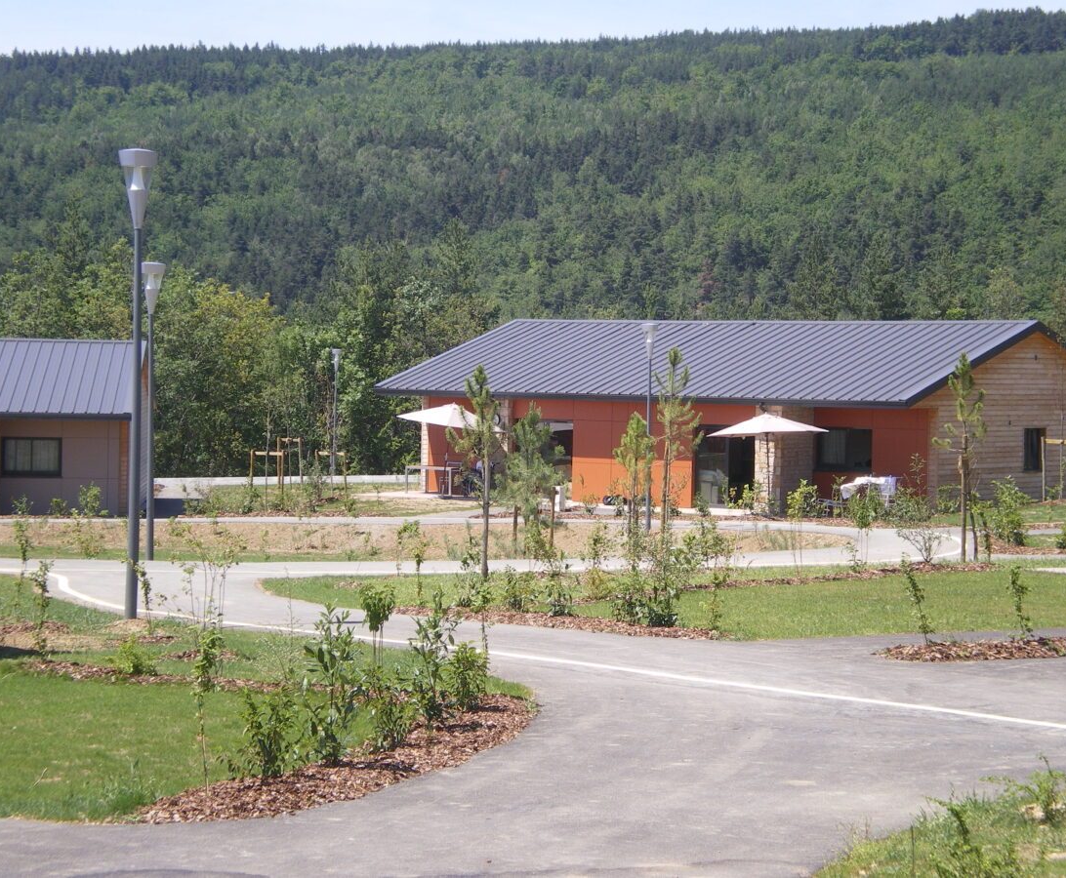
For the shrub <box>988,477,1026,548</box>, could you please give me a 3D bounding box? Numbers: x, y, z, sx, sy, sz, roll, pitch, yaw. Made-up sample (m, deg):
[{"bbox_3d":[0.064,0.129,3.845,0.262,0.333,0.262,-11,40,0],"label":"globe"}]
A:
[{"bbox_3d":[9.900,1.519,61.500,0.856,1.468,0.814,1,2,0],"label":"shrub"}]

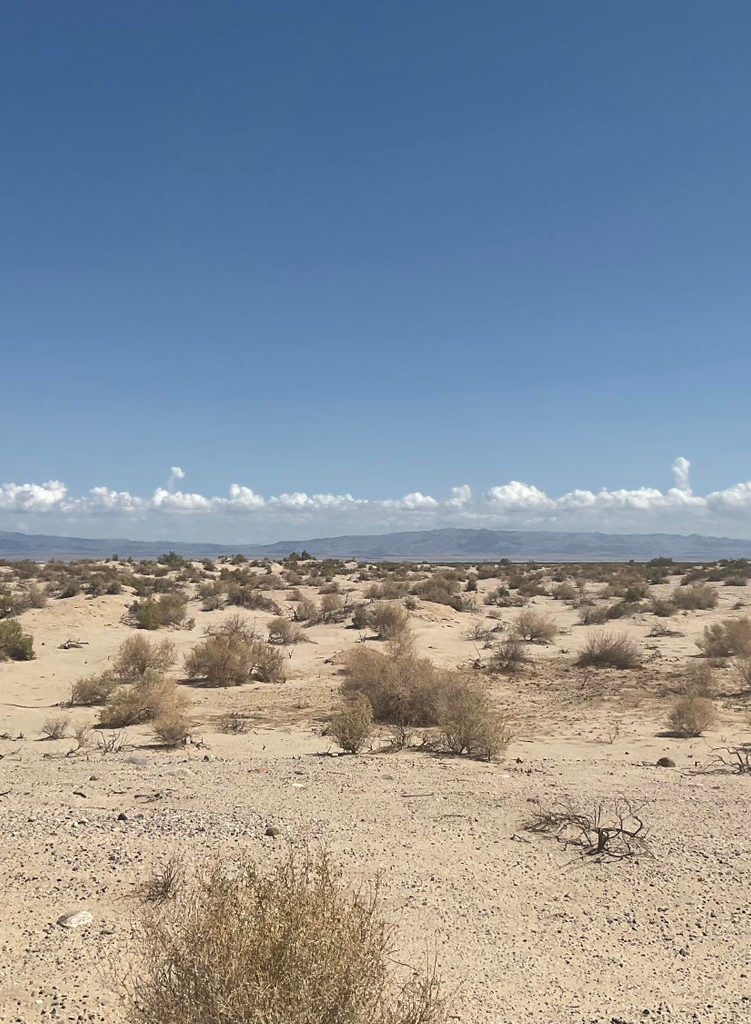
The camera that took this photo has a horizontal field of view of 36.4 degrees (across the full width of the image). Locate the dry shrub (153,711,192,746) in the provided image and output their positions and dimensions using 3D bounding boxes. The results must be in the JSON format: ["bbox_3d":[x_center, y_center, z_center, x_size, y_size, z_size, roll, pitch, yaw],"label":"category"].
[{"bbox_3d":[-1.787,1.885,10.038,0.336,0.298,0.319,0,-2,-10],"label":"dry shrub"}]

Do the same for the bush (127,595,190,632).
[{"bbox_3d":[-5.178,2.373,27.303,1.481,0.850,1.185,0,-3,-11],"label":"bush"}]

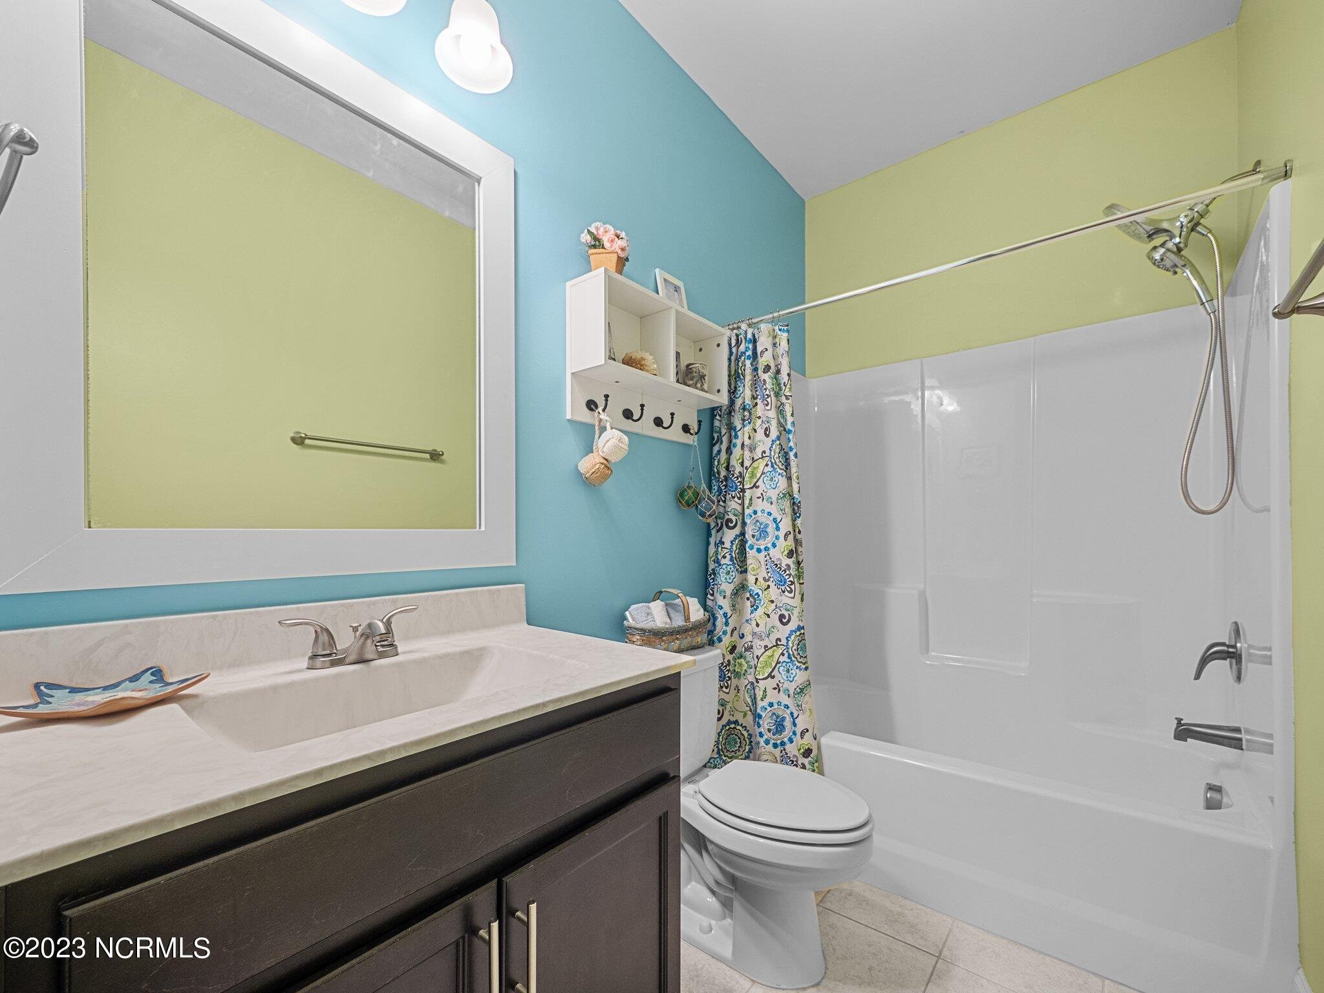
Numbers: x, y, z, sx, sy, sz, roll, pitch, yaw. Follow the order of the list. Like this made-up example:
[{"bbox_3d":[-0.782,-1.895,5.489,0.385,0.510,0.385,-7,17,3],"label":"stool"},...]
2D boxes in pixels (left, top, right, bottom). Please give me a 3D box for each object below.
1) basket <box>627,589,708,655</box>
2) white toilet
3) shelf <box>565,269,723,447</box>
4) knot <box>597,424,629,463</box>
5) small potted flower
[{"bbox_3d":[0.020,0.395,1.720,0.170,0.190,0.325,-2,-3,40],"label":"basket"},{"bbox_3d":[0.201,0.839,1.499,0.735,0.710,0.430,-2,-3,40],"label":"white toilet"},{"bbox_3d":[-0.017,-0.404,1.731,0.150,0.383,0.600,-2,-3,40],"label":"shelf"},{"bbox_3d":[-0.143,-0.155,1.560,0.095,0.105,0.095,0,-2,0],"label":"knot"},{"bbox_3d":[-0.161,-0.704,1.550,0.135,0.170,0.115,0,-2,9],"label":"small potted flower"}]

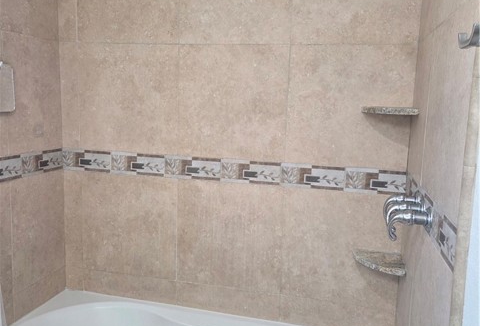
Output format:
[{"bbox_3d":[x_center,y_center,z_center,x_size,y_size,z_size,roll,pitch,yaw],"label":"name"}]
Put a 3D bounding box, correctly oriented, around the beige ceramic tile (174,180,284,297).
[{"bbox_3d":[-0.049,0.310,1.805,0.457,0.457,0.012,4,9,13],"label":"beige ceramic tile"}]

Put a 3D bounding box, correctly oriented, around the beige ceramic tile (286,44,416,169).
[{"bbox_3d":[0.416,-0.208,1.620,0.457,0.460,0.012,4,9,13],"label":"beige ceramic tile"}]

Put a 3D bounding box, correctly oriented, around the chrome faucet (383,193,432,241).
[{"bbox_3d":[0.486,0.154,1.252,0.107,0.109,0.262,4,8,13],"label":"chrome faucet"}]

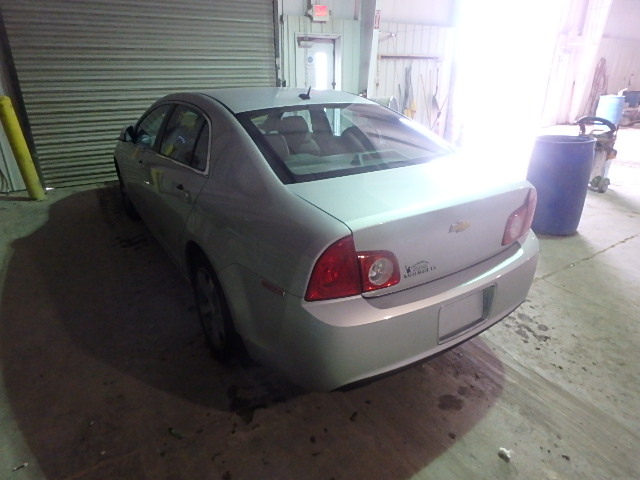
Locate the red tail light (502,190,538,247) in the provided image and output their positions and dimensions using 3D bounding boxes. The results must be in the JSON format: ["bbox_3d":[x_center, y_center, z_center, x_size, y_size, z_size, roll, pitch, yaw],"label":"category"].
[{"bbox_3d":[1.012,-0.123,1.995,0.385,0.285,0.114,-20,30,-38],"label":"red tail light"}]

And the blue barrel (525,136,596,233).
[{"bbox_3d":[2.461,-0.580,4.061,0.580,0.905,0.580,-13,26,-27],"label":"blue barrel"}]

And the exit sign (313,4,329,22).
[{"bbox_3d":[0.014,-3.997,6.853,0.320,0.250,0.070,-13,26,-27],"label":"exit sign"}]

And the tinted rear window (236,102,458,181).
[{"bbox_3d":[0.136,-0.616,2.218,1.100,0.080,0.742,-14,47,-29],"label":"tinted rear window"}]

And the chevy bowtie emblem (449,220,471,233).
[{"bbox_3d":[0.602,-0.055,1.664,0.140,0.048,0.014,-14,23,-29],"label":"chevy bowtie emblem"}]

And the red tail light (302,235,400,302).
[{"bbox_3d":[0.127,0.102,1.481,0.385,0.285,0.114,-10,25,-20],"label":"red tail light"}]

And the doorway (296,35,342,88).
[{"bbox_3d":[-0.040,-2.725,7.486,0.980,2.200,0.160,-13,26,-27],"label":"doorway"}]

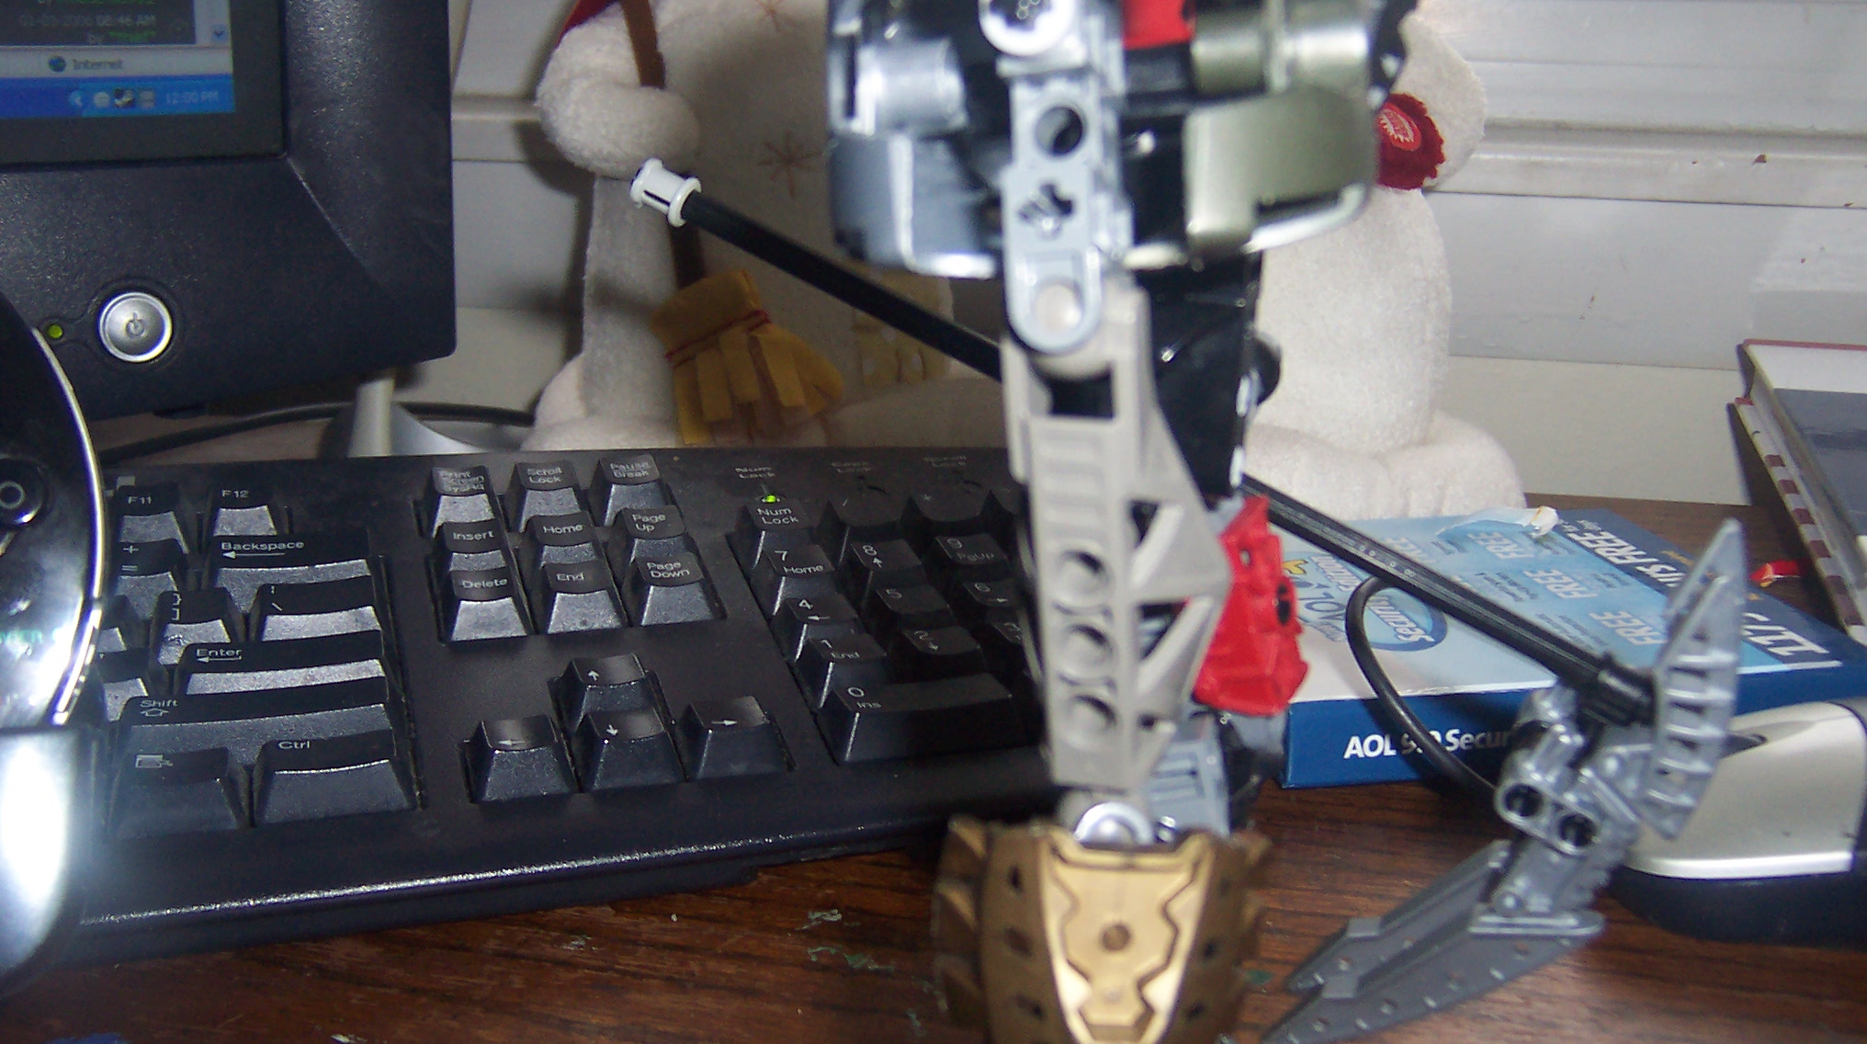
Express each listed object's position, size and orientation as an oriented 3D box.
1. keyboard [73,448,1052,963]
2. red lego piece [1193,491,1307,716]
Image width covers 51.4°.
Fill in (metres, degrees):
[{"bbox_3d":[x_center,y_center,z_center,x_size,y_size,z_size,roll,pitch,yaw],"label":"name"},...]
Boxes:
[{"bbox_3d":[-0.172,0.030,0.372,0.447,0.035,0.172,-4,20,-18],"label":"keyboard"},{"bbox_3d":[0.038,0.010,0.241,0.017,0.026,0.015,-6,19,-23],"label":"red lego piece"}]

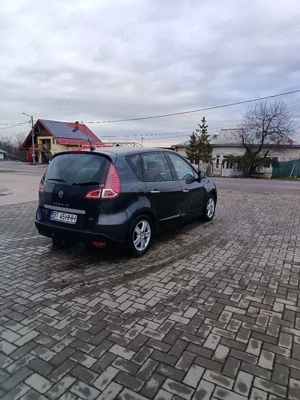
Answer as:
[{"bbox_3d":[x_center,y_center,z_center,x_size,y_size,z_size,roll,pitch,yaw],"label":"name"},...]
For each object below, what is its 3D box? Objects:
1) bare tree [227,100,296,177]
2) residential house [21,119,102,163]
[{"bbox_3d":[9.127,-4.994,22.700,5.700,6.300,5.300,1,9,0],"label":"bare tree"},{"bbox_3d":[-16.573,-10.915,54.243,10.900,7.900,11.200,7,10,33],"label":"residential house"}]

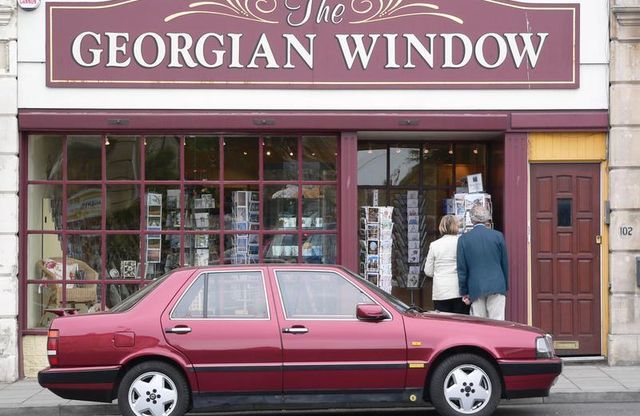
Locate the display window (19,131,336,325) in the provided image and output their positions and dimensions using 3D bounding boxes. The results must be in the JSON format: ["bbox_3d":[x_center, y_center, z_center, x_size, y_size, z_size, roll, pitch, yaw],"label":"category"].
[{"bbox_3d":[-1.476,0.250,20.100,3.347,2.068,0.120,0,-1,0],"label":"display window"}]

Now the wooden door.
[{"bbox_3d":[2.630,0.557,20.200,0.761,2.062,0.060,0,-1,0],"label":"wooden door"}]

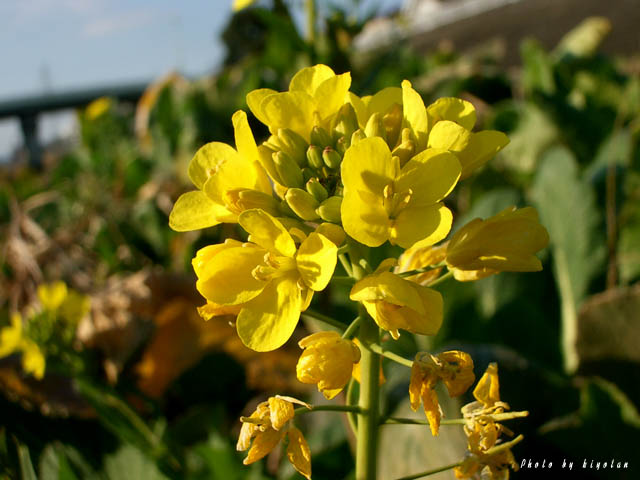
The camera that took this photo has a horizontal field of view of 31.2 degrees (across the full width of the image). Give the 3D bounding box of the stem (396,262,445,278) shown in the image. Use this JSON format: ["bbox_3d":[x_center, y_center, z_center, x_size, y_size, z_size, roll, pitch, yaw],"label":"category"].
[{"bbox_3d":[0.017,0.005,0.191,0.009,0.001,0.001,-16,0,6],"label":"stem"}]

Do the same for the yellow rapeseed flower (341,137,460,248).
[{"bbox_3d":[0.013,-0.008,0.186,0.019,0.018,0.011,0,-20,-2],"label":"yellow rapeseed flower"}]

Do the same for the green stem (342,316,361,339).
[{"bbox_3d":[0.006,0.016,0.203,0.001,0.006,0.001,38,-25,0],"label":"green stem"}]

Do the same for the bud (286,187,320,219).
[{"bbox_3d":[-0.003,-0.006,0.195,0.007,0.004,0.004,31,0,-35],"label":"bud"}]

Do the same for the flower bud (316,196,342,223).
[{"bbox_3d":[0.002,-0.005,0.195,0.006,0.004,0.004,-13,0,-30],"label":"flower bud"}]

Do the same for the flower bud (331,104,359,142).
[{"bbox_3d":[0.004,-0.020,0.192,0.005,0.007,0.005,6,17,0],"label":"flower bud"}]

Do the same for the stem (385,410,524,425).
[{"bbox_3d":[0.023,0.029,0.191,0.024,0.001,0.001,-2,0,6],"label":"stem"}]

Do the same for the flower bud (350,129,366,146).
[{"bbox_3d":[0.006,-0.016,0.190,0.003,0.005,0.003,9,22,0],"label":"flower bud"}]

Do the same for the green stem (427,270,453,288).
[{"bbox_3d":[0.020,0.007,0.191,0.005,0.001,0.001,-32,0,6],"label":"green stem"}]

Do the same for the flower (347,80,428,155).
[{"bbox_3d":[0.011,-0.021,0.195,0.015,0.013,0.012,-1,-23,-7],"label":"flower"}]

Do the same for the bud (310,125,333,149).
[{"bbox_3d":[0.000,-0.018,0.201,0.004,0.006,0.004,-27,25,0],"label":"bud"}]

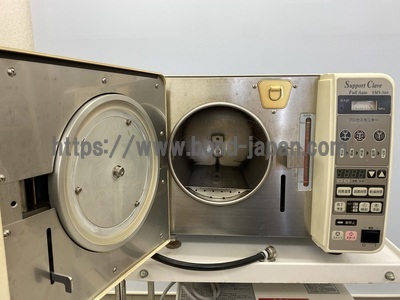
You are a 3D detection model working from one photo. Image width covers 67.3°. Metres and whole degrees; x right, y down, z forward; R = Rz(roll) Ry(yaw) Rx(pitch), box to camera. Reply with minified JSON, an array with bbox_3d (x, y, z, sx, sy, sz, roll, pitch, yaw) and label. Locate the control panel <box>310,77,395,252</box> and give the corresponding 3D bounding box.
[{"bbox_3d":[0.296,0.025,0.592,0.106,0.333,0.085,0,6,3],"label":"control panel"}]

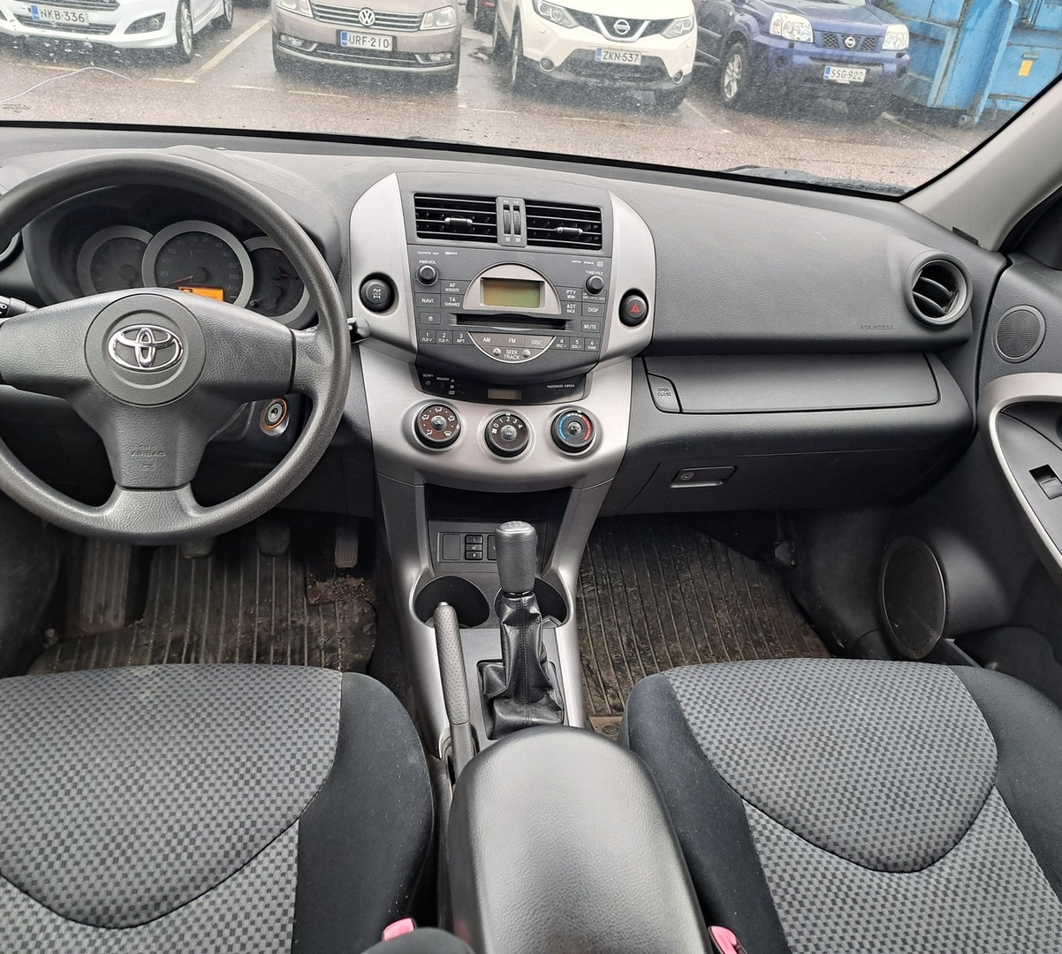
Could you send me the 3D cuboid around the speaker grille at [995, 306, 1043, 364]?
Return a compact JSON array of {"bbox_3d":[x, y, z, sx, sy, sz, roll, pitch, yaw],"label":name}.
[{"bbox_3d":[0.642,-0.188,1.160,0.013,0.077,0.077,3,31,-23],"label":"speaker grille"}]

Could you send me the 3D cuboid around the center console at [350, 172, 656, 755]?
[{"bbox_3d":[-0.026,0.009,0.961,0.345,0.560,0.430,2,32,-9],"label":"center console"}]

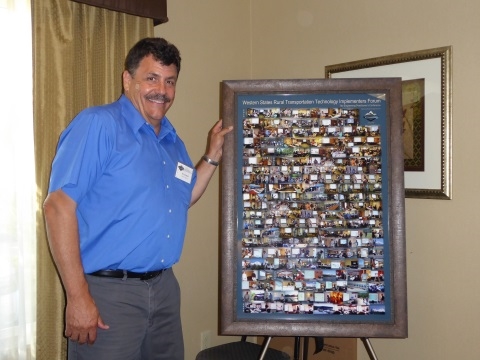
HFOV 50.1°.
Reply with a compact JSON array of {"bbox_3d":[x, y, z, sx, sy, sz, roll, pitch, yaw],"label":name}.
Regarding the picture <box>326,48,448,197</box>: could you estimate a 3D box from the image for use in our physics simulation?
[{"bbox_3d":[0.713,-0.258,2.529,0.675,0.690,0.035,1,1,43],"label":"picture"}]

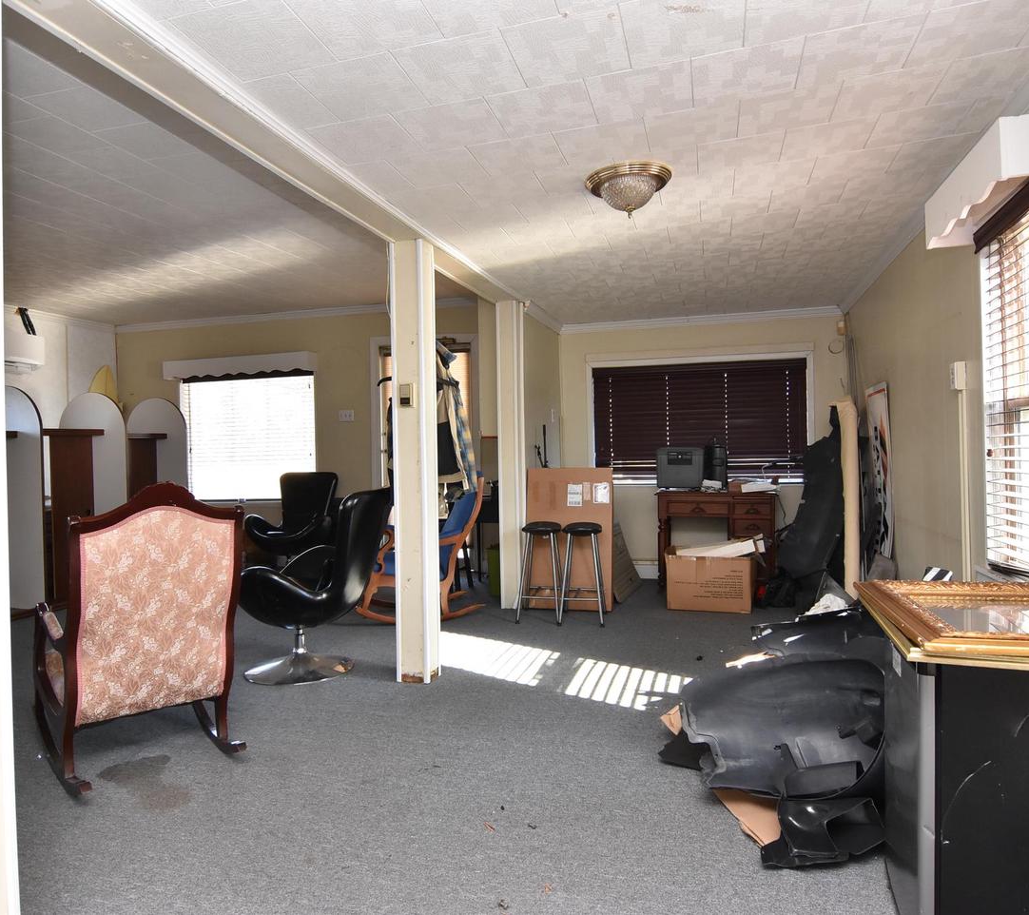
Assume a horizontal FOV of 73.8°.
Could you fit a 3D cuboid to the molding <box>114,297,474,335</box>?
[{"bbox_3d":[-1.801,-1.071,5.271,3.120,0.080,0.070,-1,1,16],"label":"molding"}]

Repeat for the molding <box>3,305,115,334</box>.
[{"bbox_3d":[-3.225,-0.988,4.880,0.060,0.075,0.880,-2,0,21],"label":"molding"}]

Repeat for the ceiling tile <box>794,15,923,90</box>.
[{"bbox_3d":[0.958,-1.136,1.921,0.297,0.020,0.295,-1,1,16],"label":"ceiling tile"}]

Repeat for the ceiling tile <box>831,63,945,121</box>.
[{"bbox_3d":[1.193,-1.162,2.185,0.305,0.018,0.300,-2,0,15],"label":"ceiling tile"}]

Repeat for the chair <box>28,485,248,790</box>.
[{"bbox_3d":[-1.573,0.645,2.858,0.590,1.070,0.780,-3,1,-40],"label":"chair"}]

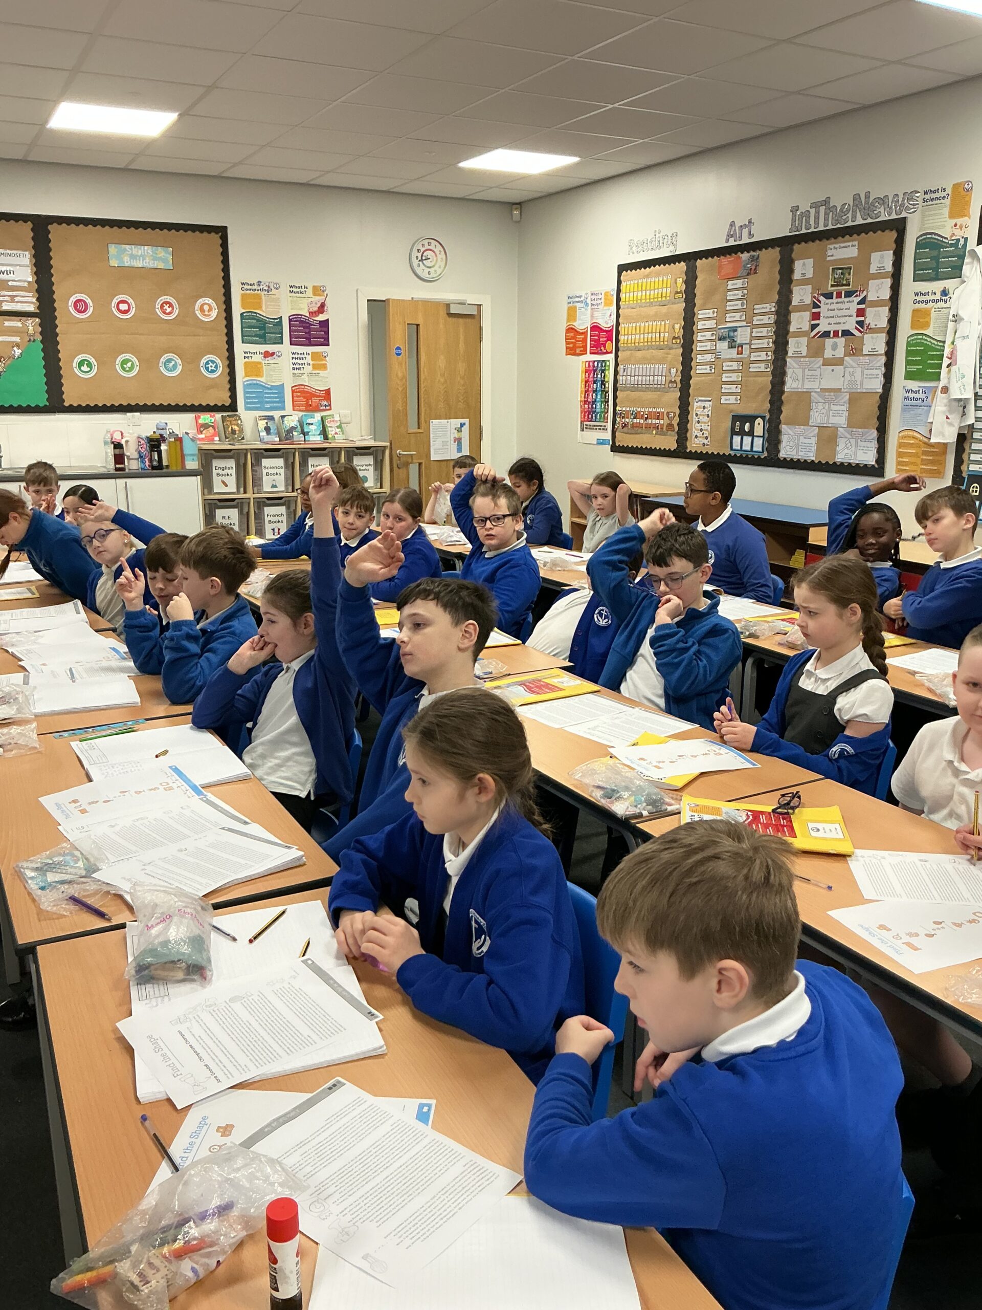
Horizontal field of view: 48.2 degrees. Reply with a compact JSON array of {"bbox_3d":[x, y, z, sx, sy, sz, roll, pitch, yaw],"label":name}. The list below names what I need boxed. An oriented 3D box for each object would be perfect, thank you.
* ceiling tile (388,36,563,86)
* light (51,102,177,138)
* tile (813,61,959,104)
[{"bbox_3d":[-0.067,-2.515,4.665,0.595,0.020,0.595,-7,16,-27],"label":"ceiling tile"},{"bbox_3d":[-1.959,-2.793,5.677,0.595,0.040,0.595,-7,16,-27],"label":"light"},{"bbox_3d":[1.746,-2.569,4.922,0.457,0.020,0.600,-7,16,-27],"label":"tile"}]

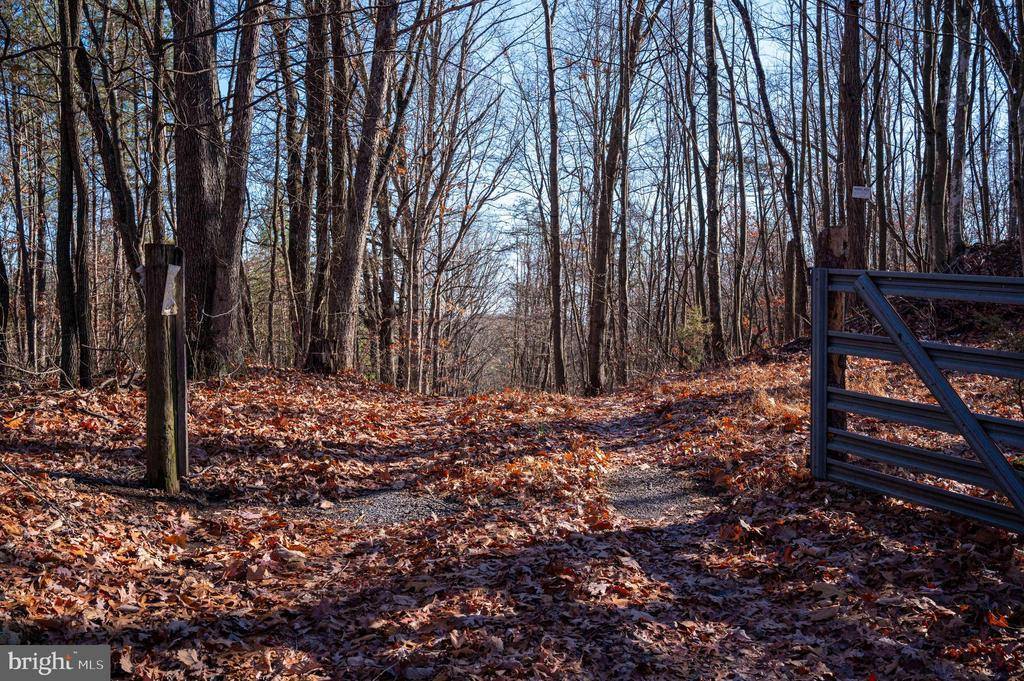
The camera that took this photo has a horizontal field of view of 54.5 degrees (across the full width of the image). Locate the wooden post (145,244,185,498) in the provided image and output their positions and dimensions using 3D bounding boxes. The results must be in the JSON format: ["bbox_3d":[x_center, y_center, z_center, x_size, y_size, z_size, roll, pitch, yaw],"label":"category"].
[{"bbox_3d":[-2.144,0.169,6.100,0.180,1.520,0.180,0,2,-5],"label":"wooden post"}]

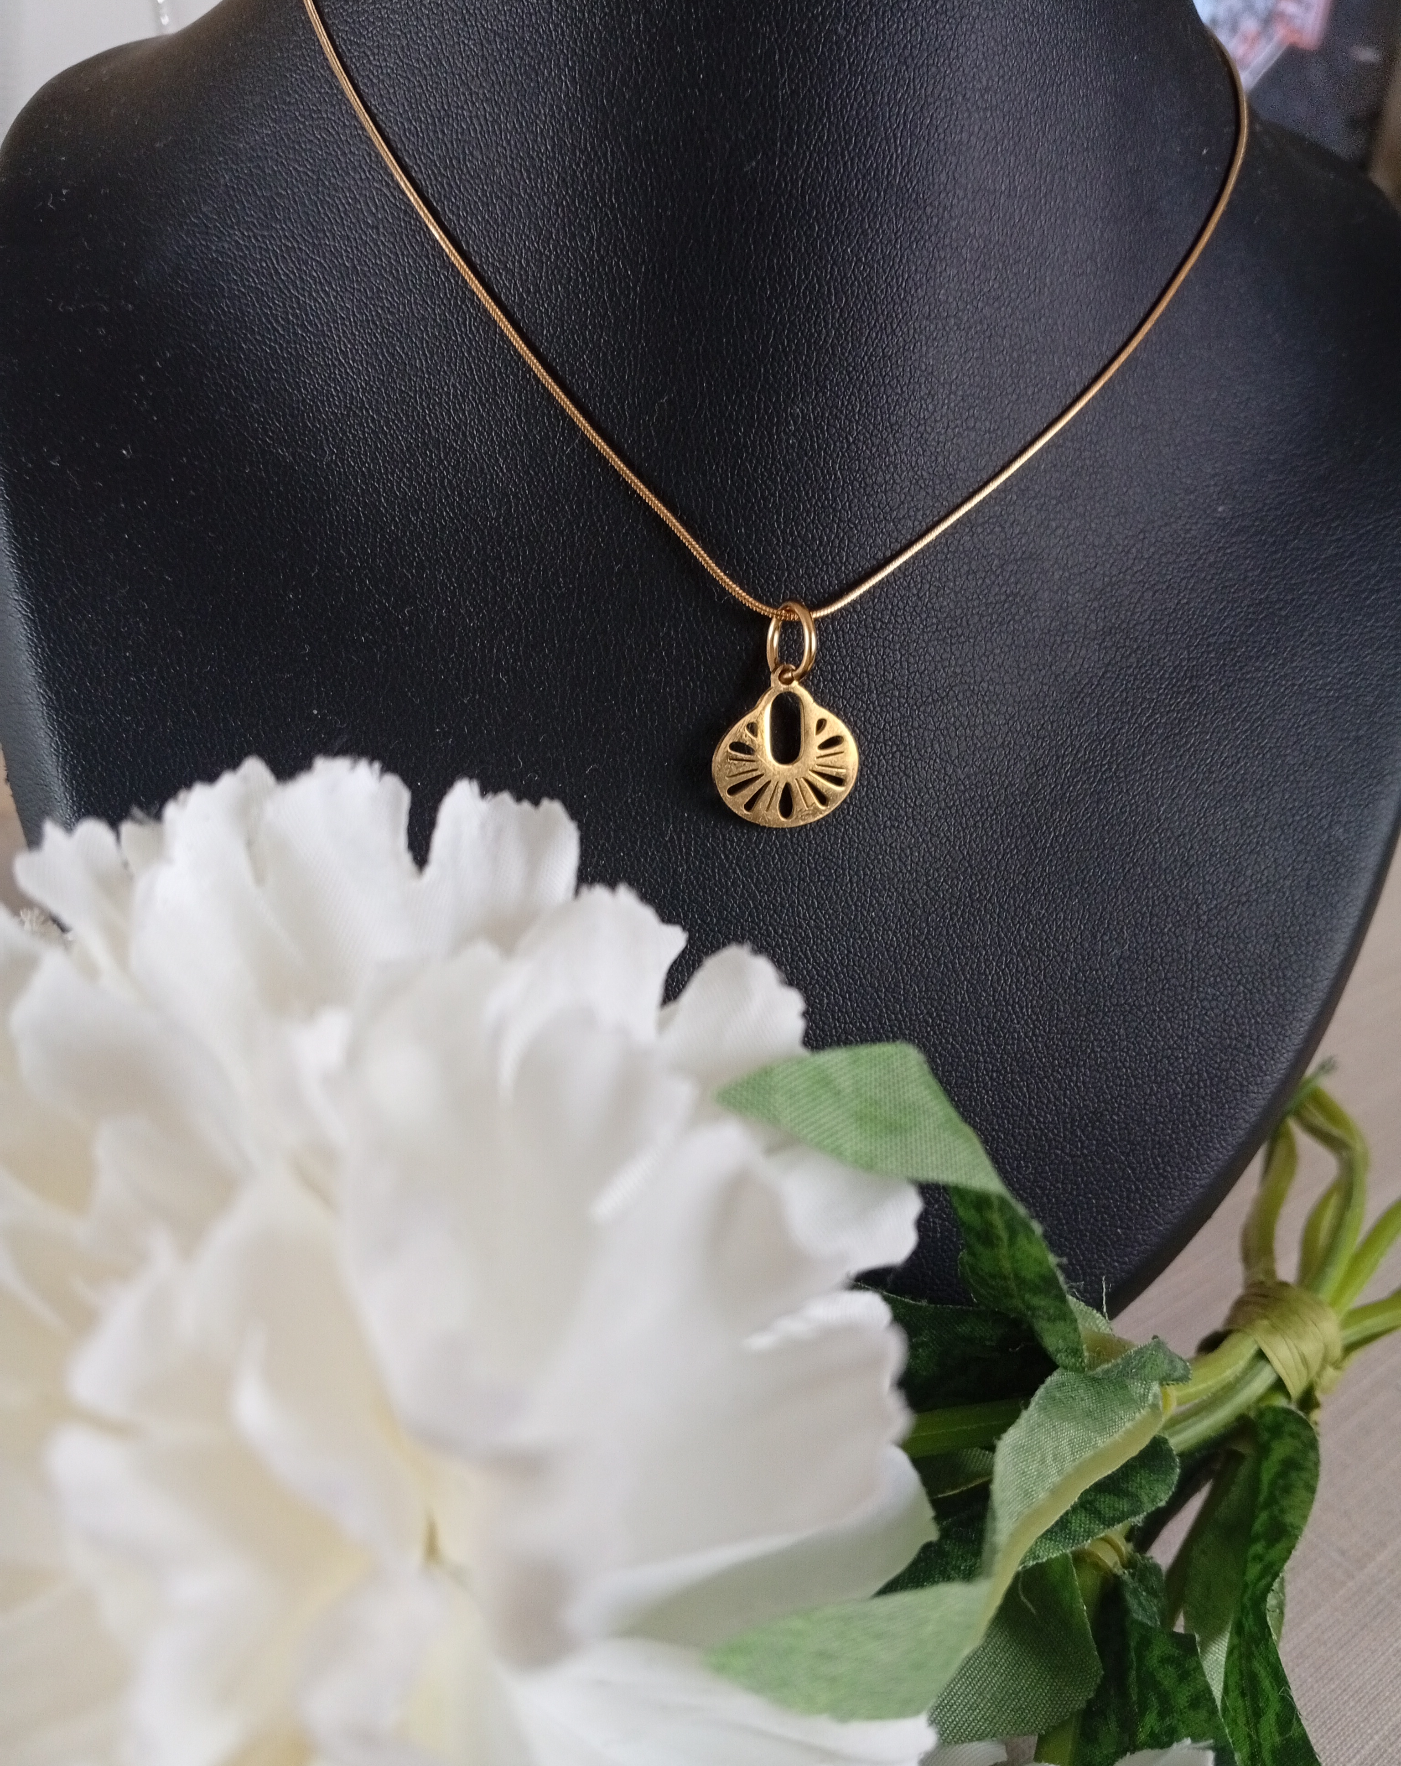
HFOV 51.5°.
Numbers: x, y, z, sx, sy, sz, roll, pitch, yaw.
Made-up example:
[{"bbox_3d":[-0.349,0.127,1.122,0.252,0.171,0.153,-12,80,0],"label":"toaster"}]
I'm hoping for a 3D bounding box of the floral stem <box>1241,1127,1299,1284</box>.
[{"bbox_3d":[0.093,0.052,0.238,0.006,0.006,0.029,27,58,0],"label":"floral stem"}]

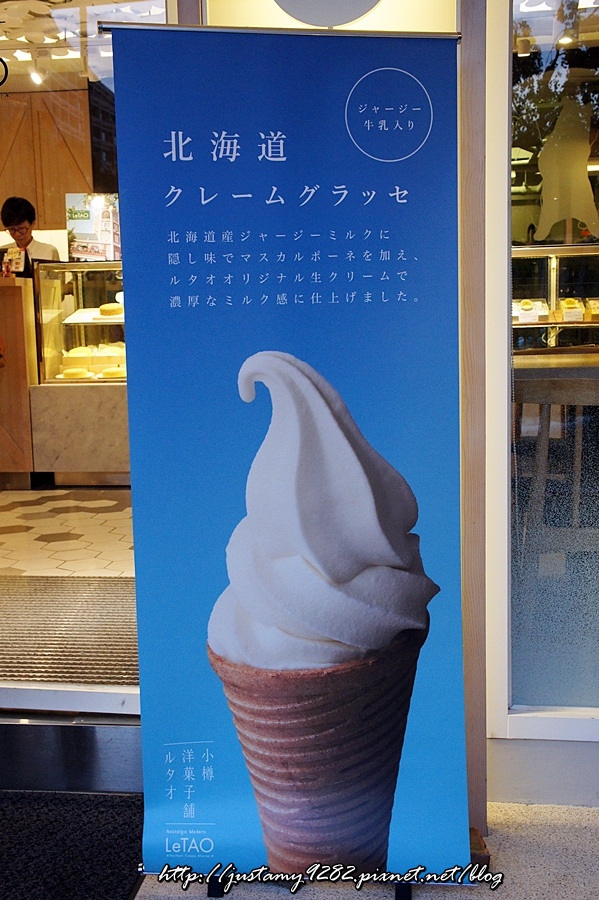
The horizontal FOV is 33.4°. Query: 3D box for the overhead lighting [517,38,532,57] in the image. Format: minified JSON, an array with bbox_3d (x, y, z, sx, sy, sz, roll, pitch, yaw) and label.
[{"bbox_3d":[1.396,-2.495,6.200,0.080,0.105,0.080,0,10,7],"label":"overhead lighting"}]

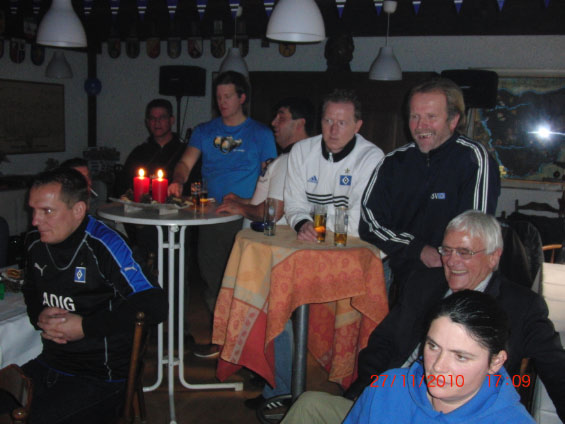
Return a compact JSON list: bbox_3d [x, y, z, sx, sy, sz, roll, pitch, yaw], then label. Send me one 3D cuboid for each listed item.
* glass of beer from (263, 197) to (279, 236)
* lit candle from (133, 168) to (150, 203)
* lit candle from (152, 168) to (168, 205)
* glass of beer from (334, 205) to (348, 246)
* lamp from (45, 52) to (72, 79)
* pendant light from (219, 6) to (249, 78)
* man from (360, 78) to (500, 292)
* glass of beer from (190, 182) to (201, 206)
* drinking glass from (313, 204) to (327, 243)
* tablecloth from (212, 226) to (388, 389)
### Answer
[{"bbox_3d":[-0.049,0.013,2.561,0.056,0.163,0.056,2,7,0],"label":"glass of beer"},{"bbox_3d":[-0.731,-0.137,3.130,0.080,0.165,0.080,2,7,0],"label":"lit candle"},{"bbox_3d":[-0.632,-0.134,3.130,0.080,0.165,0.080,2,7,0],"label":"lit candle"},{"bbox_3d":[0.231,0.053,2.332,0.053,0.155,0.053,2,7,0],"label":"glass of beer"},{"bbox_3d":[-2.179,-1.430,5.876,0.285,0.260,0.285,2,7,0],"label":"lamp"},{"bbox_3d":[-0.414,-1.501,5.357,0.285,0.622,0.285,2,7,0],"label":"pendant light"},{"bbox_3d":[0.575,0.300,2.414,0.580,1.620,0.420,5,8,28],"label":"man"},{"bbox_3d":[-0.484,-0.102,3.364,0.056,0.135,0.056,2,7,0],"label":"glass of beer"},{"bbox_3d":[0.154,0.043,2.410,0.053,0.152,0.053,2,7,0],"label":"drinking glass"},{"bbox_3d":[0.067,0.379,2.530,0.690,0.570,0.660,2,7,0],"label":"tablecloth"}]

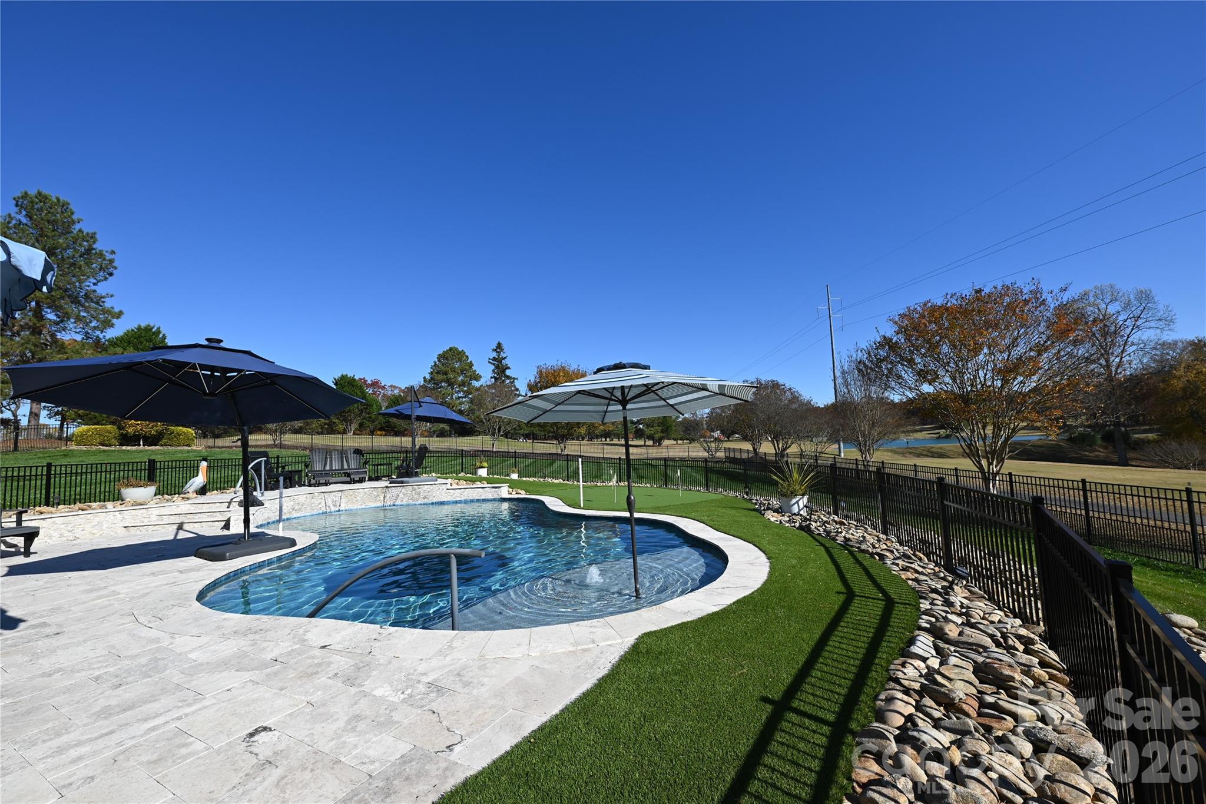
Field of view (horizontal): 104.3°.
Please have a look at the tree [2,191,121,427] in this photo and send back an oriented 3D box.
[{"bbox_3d":[-44.237,-7.065,36.843,9.500,19.930,9.500,-2,-5,0],"label":"tree"}]

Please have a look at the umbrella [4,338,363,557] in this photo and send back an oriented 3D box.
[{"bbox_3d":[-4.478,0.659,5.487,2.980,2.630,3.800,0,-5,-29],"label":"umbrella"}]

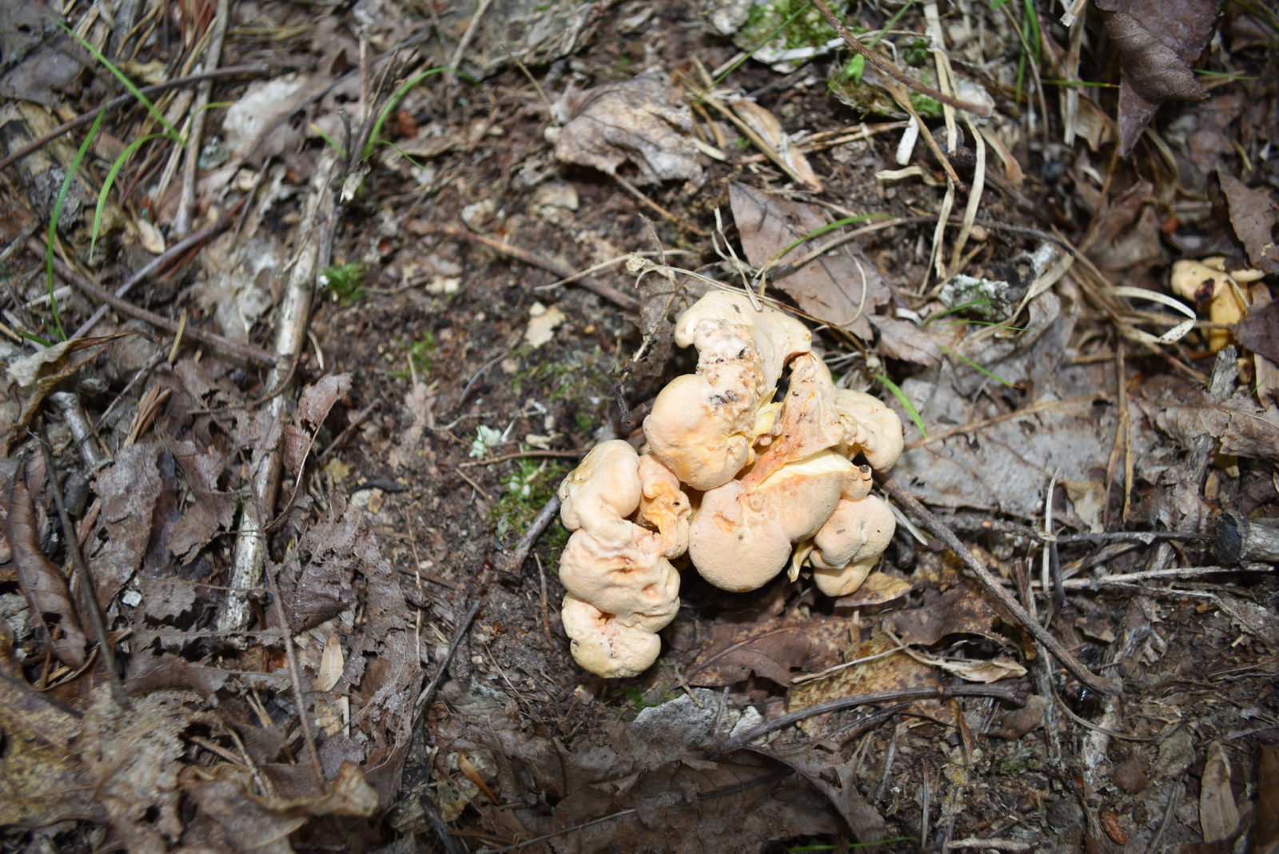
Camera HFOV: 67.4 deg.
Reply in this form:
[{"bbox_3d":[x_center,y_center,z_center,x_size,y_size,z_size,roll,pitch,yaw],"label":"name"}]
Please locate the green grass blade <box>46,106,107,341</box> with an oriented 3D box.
[{"bbox_3d":[-0.320,-0.122,0.552,0.016,0.048,0.148,0,58,0],"label":"green grass blade"}]

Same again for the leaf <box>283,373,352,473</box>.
[{"bbox_3d":[-0.169,-0.006,0.493,0.020,0.022,0.053,25,61,15],"label":"leaf"}]

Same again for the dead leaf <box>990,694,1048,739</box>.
[{"bbox_3d":[0.155,0.118,0.393,0.032,0.009,0.013,-26,60,-16],"label":"dead leaf"}]

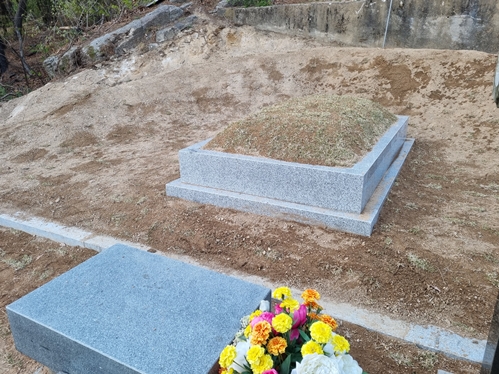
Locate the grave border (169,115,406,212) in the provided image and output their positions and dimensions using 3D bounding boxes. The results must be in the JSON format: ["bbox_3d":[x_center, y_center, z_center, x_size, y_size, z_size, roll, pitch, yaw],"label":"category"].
[{"bbox_3d":[0.672,-0.449,4.035,1.609,0.292,2.483,9,23,27],"label":"grave border"}]

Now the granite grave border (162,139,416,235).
[{"bbox_3d":[0.676,-0.261,4.104,1.814,0.109,2.687,9,23,27],"label":"granite grave border"}]

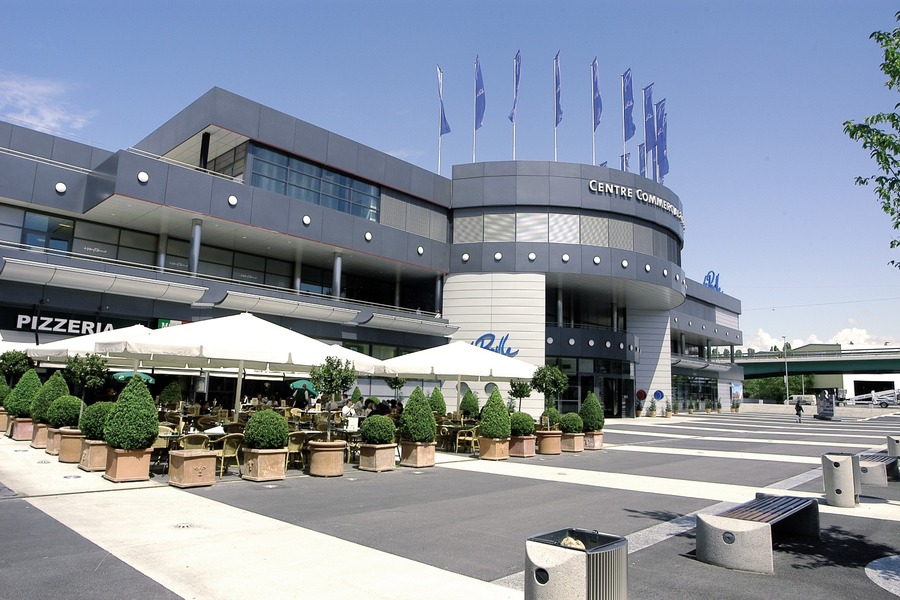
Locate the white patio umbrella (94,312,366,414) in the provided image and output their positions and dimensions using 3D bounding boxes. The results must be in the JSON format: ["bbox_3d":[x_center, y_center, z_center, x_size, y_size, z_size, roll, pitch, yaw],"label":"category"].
[{"bbox_3d":[-5.019,2.006,13.132,6.000,3.460,6.000,5,-9,-20],"label":"white patio umbrella"}]

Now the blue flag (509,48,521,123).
[{"bbox_3d":[4.298,-13.501,35.214,0.300,4.800,0.950,3,-10,-12],"label":"blue flag"}]

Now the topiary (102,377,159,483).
[{"bbox_3d":[-5.762,2.325,9.950,0.840,1.800,0.840,-8,-13,44],"label":"topiary"}]

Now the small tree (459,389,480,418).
[{"bbox_3d":[0.746,4.084,21.600,0.820,1.220,0.820,1,-10,0],"label":"small tree"}]

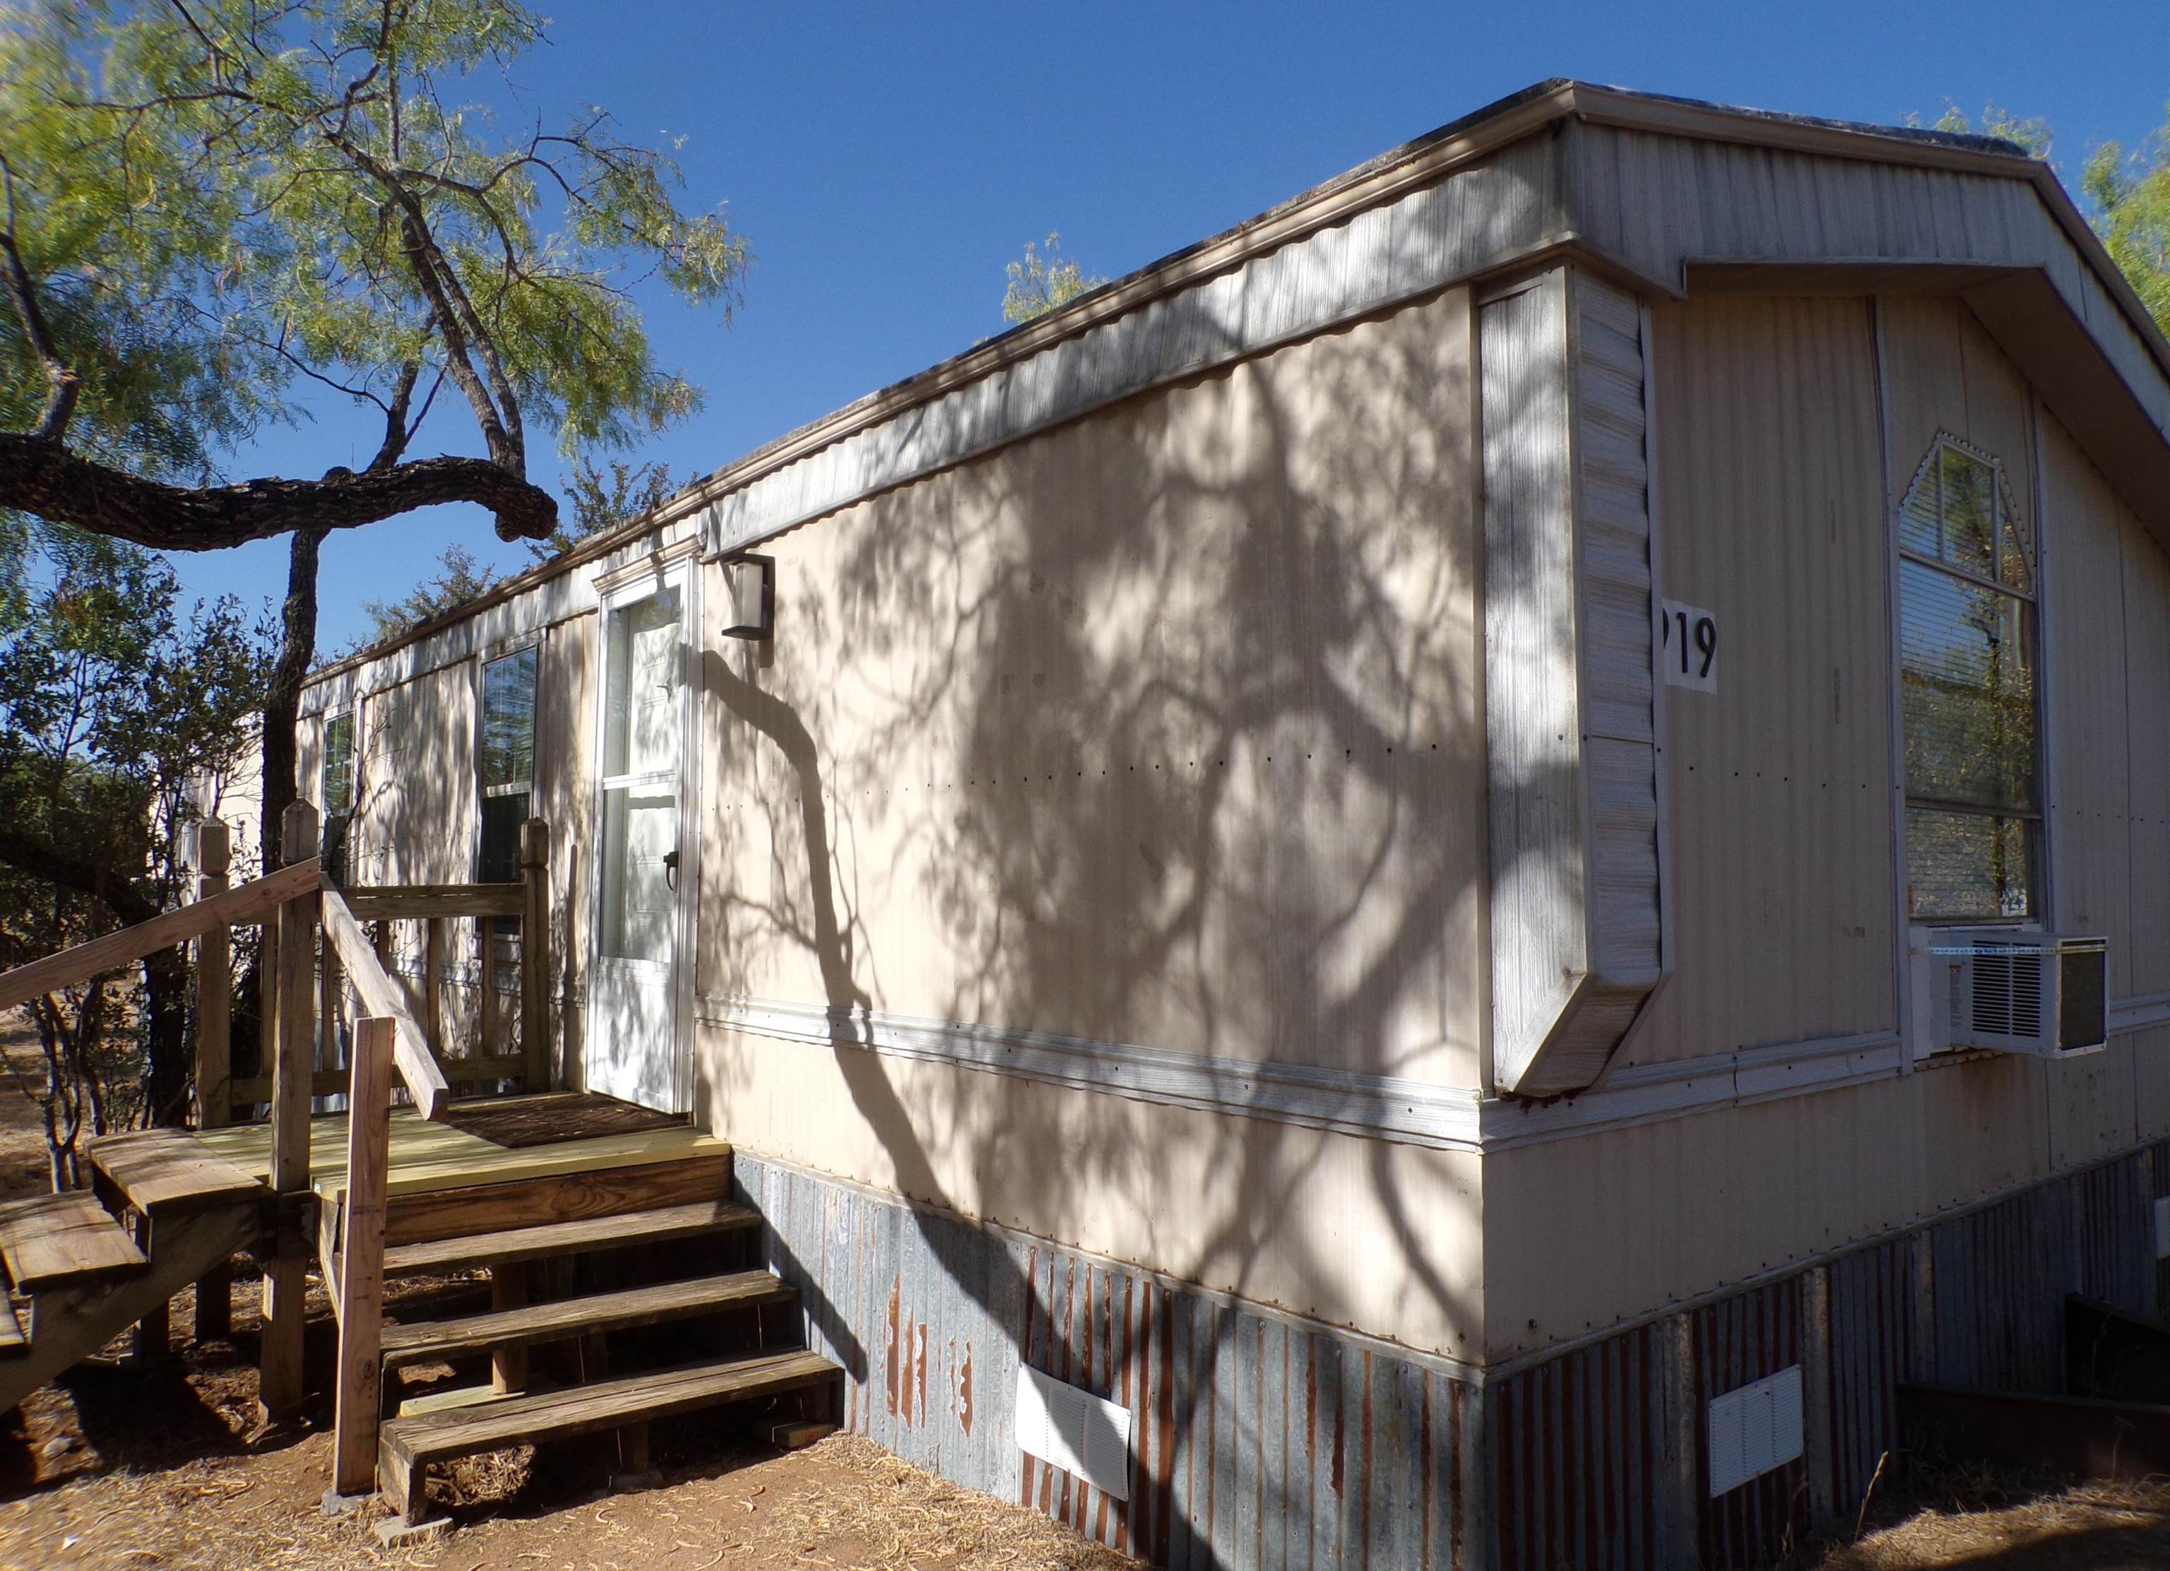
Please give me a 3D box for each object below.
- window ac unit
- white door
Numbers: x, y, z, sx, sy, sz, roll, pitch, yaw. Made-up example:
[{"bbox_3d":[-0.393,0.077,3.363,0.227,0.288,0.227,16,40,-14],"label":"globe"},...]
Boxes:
[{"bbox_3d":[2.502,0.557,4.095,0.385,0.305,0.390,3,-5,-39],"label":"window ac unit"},{"bbox_3d":[-1.690,0.203,5.695,0.070,1.960,0.890,3,-5,-39],"label":"white door"}]

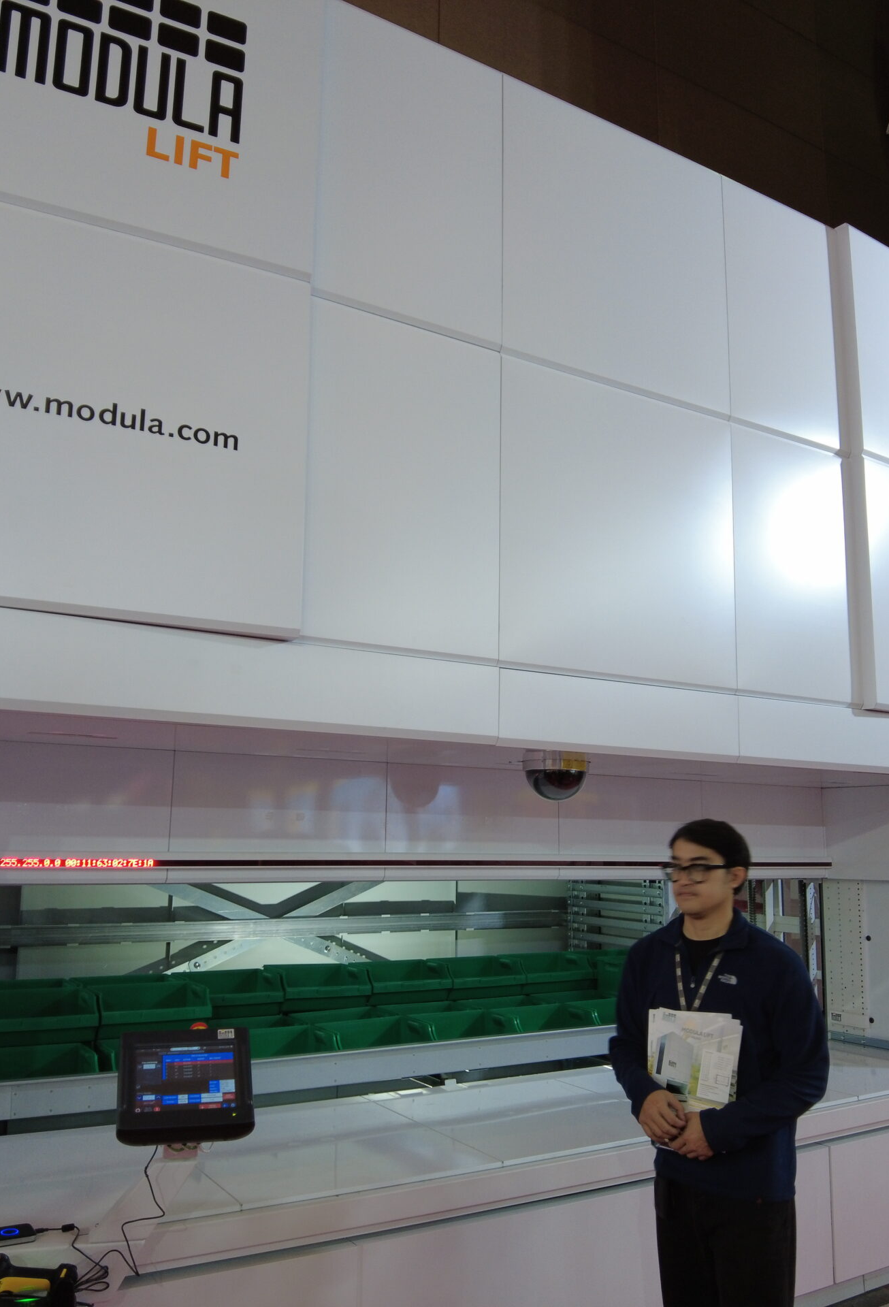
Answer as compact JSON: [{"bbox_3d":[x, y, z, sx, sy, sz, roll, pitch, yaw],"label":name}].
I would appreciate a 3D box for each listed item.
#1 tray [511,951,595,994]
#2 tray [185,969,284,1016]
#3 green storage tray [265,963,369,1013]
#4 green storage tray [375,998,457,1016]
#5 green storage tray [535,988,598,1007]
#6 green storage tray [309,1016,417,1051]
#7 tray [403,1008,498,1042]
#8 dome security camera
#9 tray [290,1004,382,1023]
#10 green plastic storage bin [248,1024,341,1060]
[{"bbox_3d":[0.522,1.622,5.113,0.400,0.168,0.238,7,-12,-30],"label":"tray"},{"bbox_3d":[-0.892,1.408,4.156,0.400,0.150,0.240,7,-11,-30],"label":"tray"},{"bbox_3d":[-0.544,1.449,4.355,0.400,0.150,0.240,7,-11,-30],"label":"green storage tray"},{"bbox_3d":[-0.069,1.600,4.313,0.400,0.150,0.240,7,-11,-30],"label":"green storage tray"},{"bbox_3d":[0.627,1.683,4.710,0.400,0.150,0.240,7,-11,-30],"label":"green storage tray"},{"bbox_3d":[-0.291,1.587,4.057,0.400,0.168,0.238,7,-12,-30],"label":"green storage tray"},{"bbox_3d":[0.068,1.631,4.262,0.400,0.168,0.238,7,-12,-30],"label":"tray"},{"bbox_3d":[0.422,0.486,3.823,0.250,0.155,0.250,1,-10,0],"label":"dome security camera"},{"bbox_3d":[-0.423,1.622,4.264,0.400,0.168,0.238,7,-12,-30],"label":"tray"},{"bbox_3d":[-0.639,1.489,3.725,0.400,0.150,0.240,7,-11,-30],"label":"green plastic storage bin"}]

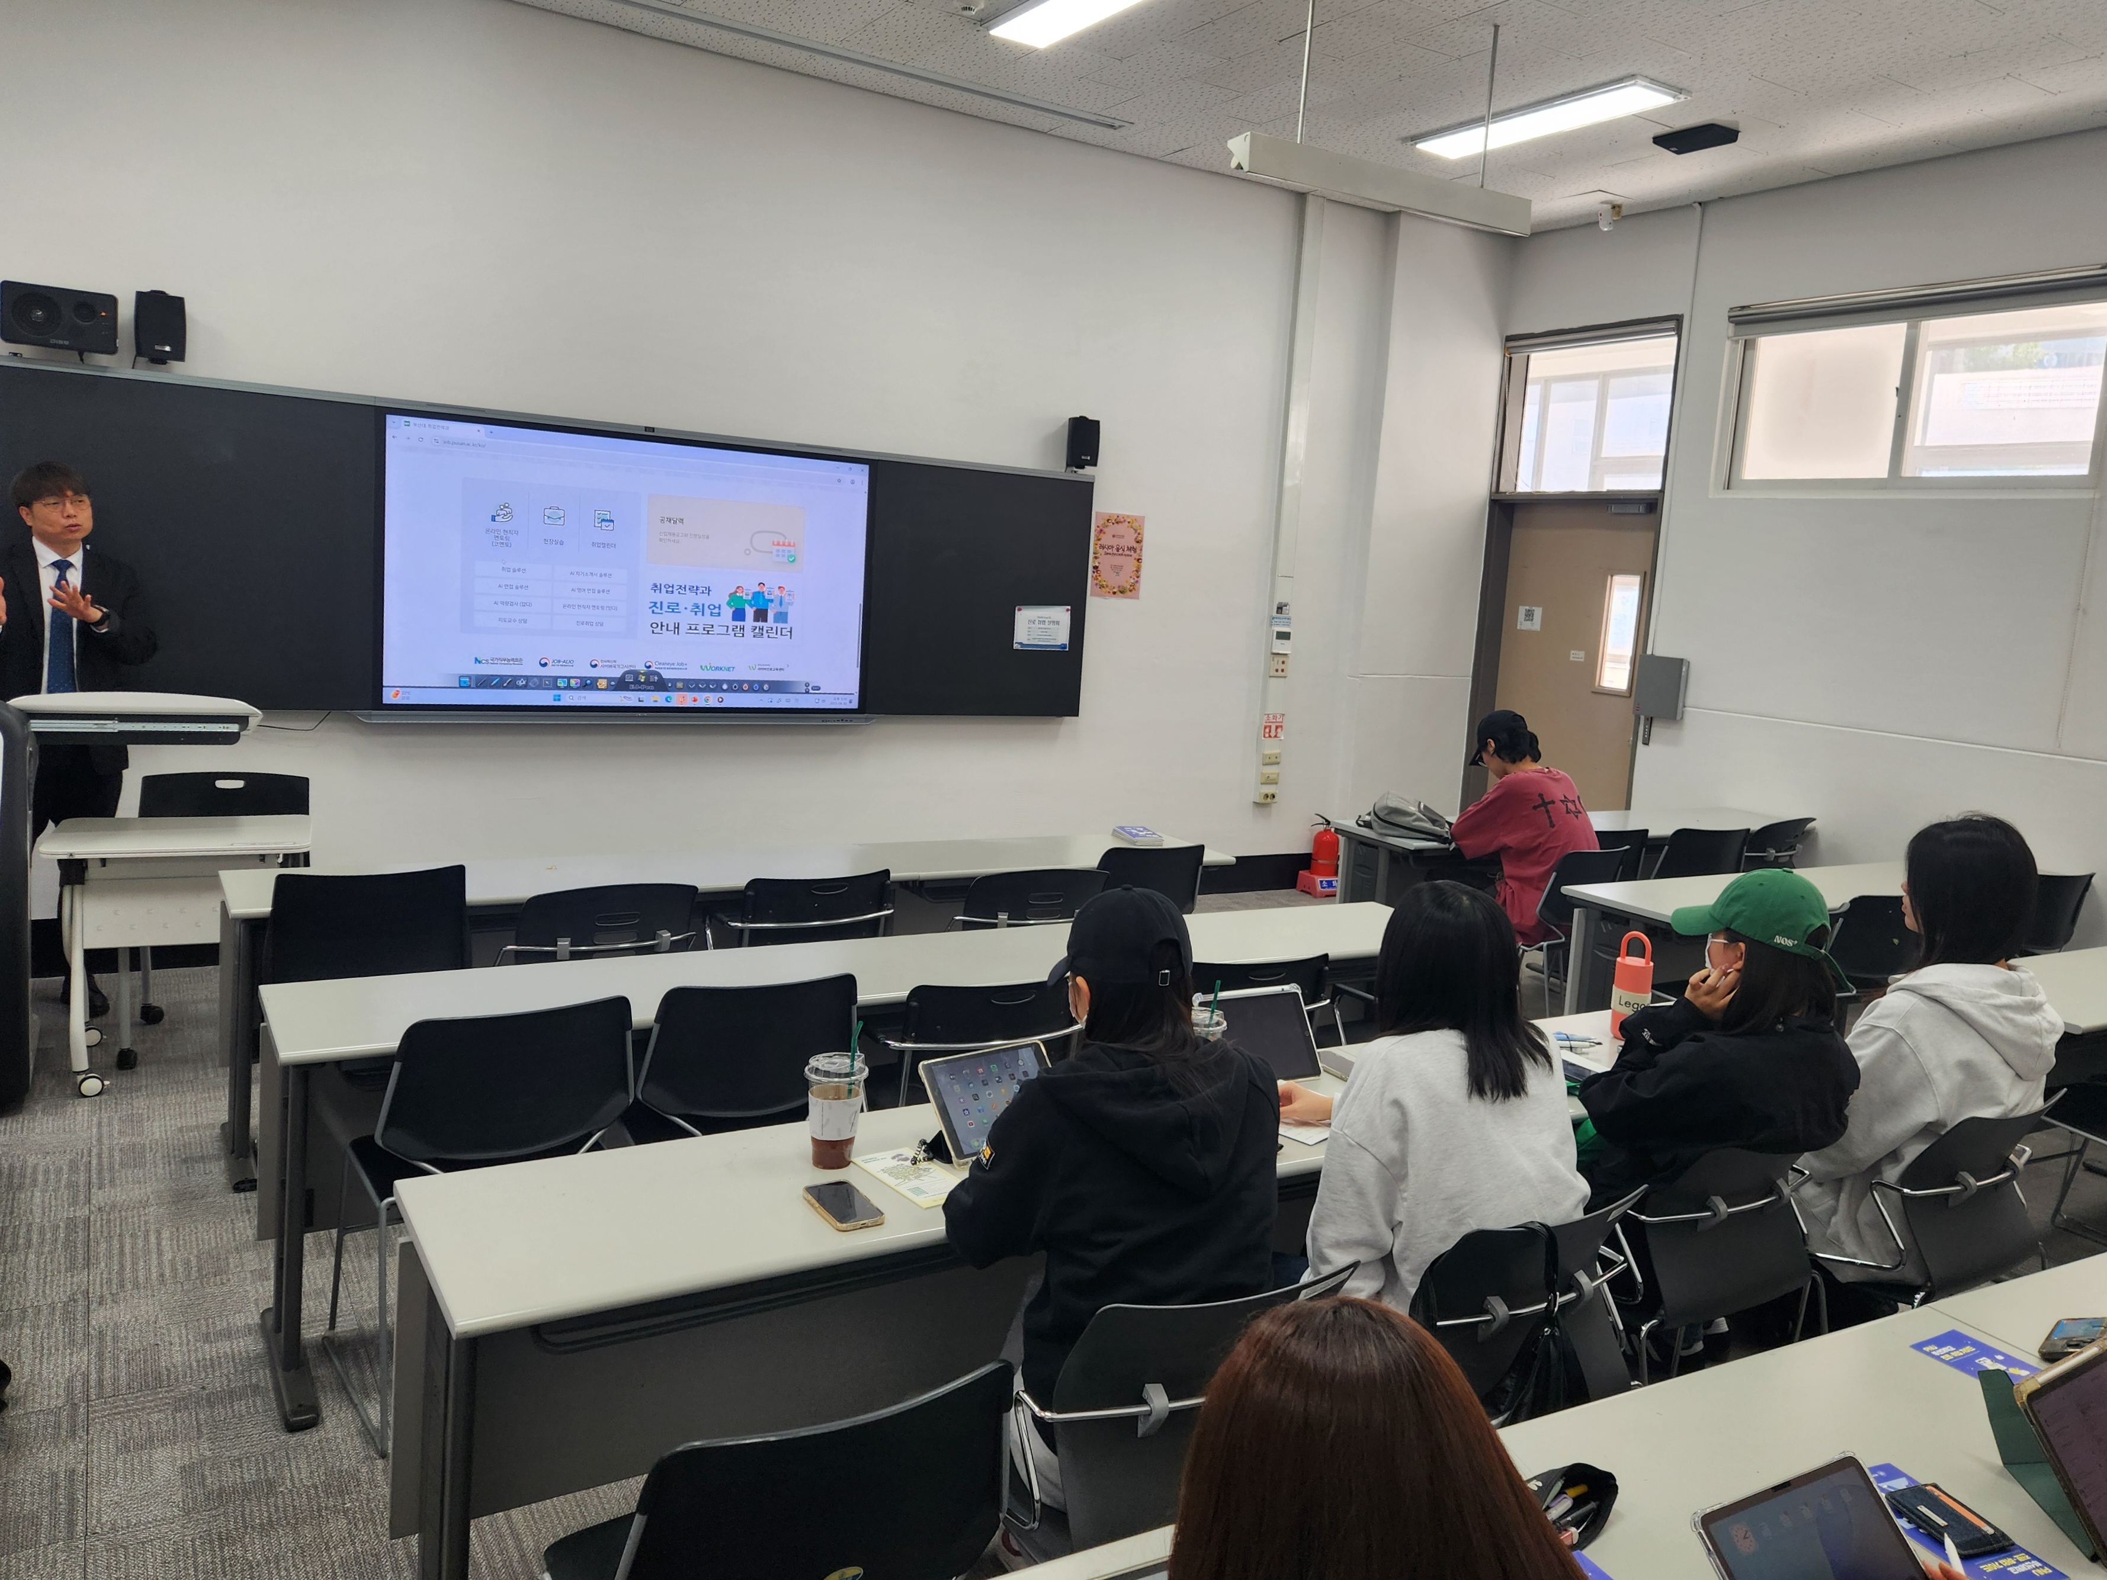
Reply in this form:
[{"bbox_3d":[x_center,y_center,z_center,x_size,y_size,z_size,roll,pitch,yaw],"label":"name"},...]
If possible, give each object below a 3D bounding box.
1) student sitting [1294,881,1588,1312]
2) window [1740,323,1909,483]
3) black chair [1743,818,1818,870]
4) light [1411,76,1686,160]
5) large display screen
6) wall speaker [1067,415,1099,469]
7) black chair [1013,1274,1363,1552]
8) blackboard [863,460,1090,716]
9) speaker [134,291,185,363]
[{"bbox_3d":[0.551,0.726,2.391,0.580,1.250,0.720,-2,11,-35],"label":"student sitting"},{"bbox_3d":[3.487,-1.747,6.346,0.060,0.680,0.720,-1,10,-31],"label":"window"},{"bbox_3d":[3.065,0.516,6.427,0.520,0.800,0.550,-3,11,-39],"label":"black chair"},{"bbox_3d":[1.966,-2.716,5.708,0.320,0.060,1.190,-2,10,-31],"label":"light"},{"bbox_3d":[-1.666,-0.859,5.659,1.930,1.090,0.090,-1,10,-31],"label":"large display screen"},{"bbox_3d":[0.138,-1.612,6.498,0.135,0.238,0.125,2,9,-15],"label":"wall speaker"},{"bbox_3d":[0.064,0.939,1.919,0.510,0.814,0.550,-1,10,-29],"label":"black chair"},{"bbox_3d":[-0.339,-0.912,6.449,1.130,1.165,0.070,-1,10,-31],"label":"blackboard"},{"bbox_3d":[-2.996,-1.552,4.699,0.145,0.235,0.150,-2,11,-35],"label":"speaker"}]

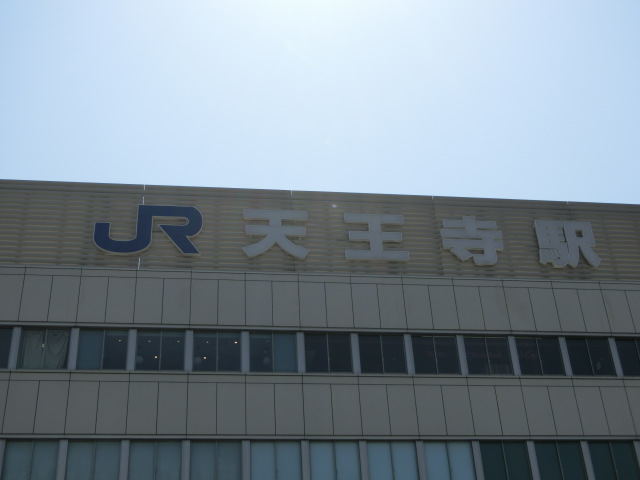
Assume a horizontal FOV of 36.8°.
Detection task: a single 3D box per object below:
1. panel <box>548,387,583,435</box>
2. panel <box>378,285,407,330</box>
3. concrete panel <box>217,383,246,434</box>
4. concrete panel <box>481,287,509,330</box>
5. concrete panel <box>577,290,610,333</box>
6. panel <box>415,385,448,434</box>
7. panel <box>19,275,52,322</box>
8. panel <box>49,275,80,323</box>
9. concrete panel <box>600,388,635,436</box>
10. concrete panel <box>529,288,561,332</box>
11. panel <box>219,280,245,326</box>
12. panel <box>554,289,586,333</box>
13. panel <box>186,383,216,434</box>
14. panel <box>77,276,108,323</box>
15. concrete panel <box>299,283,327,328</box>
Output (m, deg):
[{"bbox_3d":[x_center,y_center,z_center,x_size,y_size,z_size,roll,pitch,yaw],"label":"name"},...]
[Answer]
[{"bbox_3d":[8.832,6.192,34.716,0.990,1.894,0.120,2,-34,-8],"label":"panel"},{"bbox_3d":[2.418,2.265,32.583,0.900,1.720,0.120,2,-34,-8],"label":"panel"},{"bbox_3d":[-3.049,5.813,33.078,0.990,1.894,0.120,2,-34,-8],"label":"concrete panel"},{"bbox_3d":[6.467,2.580,35.635,0.970,1.859,0.100,2,-34,-8],"label":"concrete panel"},{"bbox_3d":[9.547,2.491,33.566,0.900,1.720,0.120,2,-34,-8],"label":"concrete panel"},{"bbox_3d":[3.786,5.865,33.004,0.970,1.857,0.100,2,-34,-8],"label":"panel"},{"bbox_3d":[-10.186,2.103,34.426,0.990,1.884,0.120,2,-34,-8],"label":"panel"},{"bbox_3d":[-8.916,2.071,33.524,0.970,1.854,0.100,2,-34,-8],"label":"panel"},{"bbox_3d":[10.509,6.081,33.933,0.970,1.857,0.100,2,-34,-8],"label":"concrete panel"},{"bbox_3d":[8.373,2.624,35.900,0.970,1.854,0.100,2,-34,-8],"label":"concrete panel"},{"bbox_3d":[-3.153,2.256,34.316,0.970,1.854,0.100,2,-34,-8],"label":"panel"},{"bbox_3d":[9.333,2.655,36.032,0.970,1.854,0.100,2,-34,-8],"label":"panel"},{"bbox_3d":[-3.915,5.607,31.947,0.970,1.865,0.100,2,-34,-8],"label":"panel"},{"bbox_3d":[-8.206,2.166,34.699,0.990,1.884,0.120,2,-34,-8],"label":"panel"},{"bbox_3d":[-0.272,2.348,34.712,0.970,1.854,0.100,2,-34,-8],"label":"concrete panel"}]

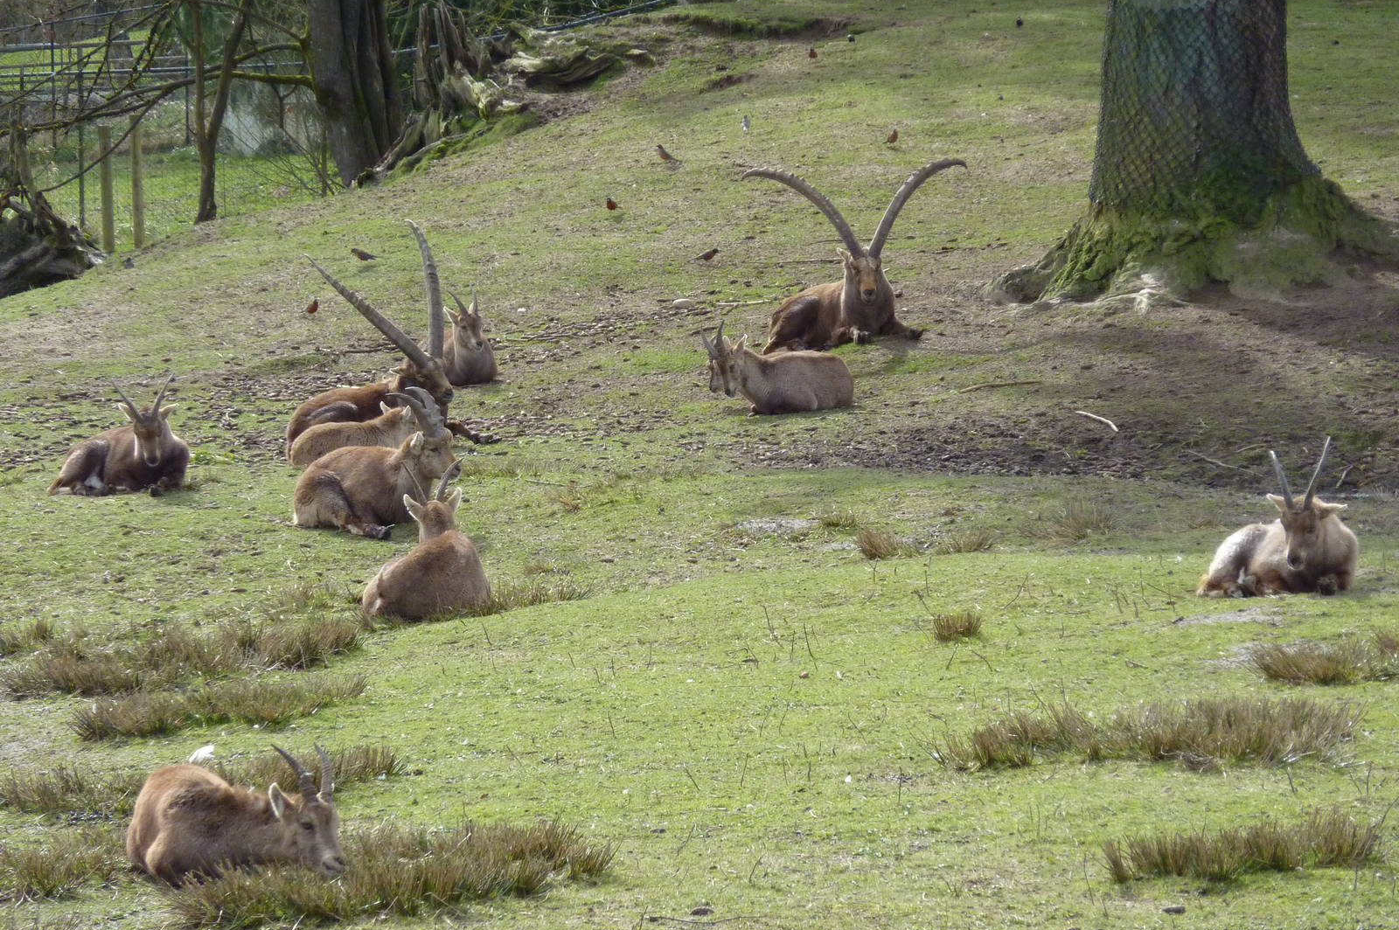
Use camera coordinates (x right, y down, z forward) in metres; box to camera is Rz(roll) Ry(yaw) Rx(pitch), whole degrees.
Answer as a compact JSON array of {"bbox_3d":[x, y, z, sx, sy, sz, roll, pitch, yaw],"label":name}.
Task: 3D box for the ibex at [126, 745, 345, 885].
[{"bbox_3d":[-1.592,1.174,28.450,0.600,0.460,0.820,-1,3,-27],"label":"ibex"}]

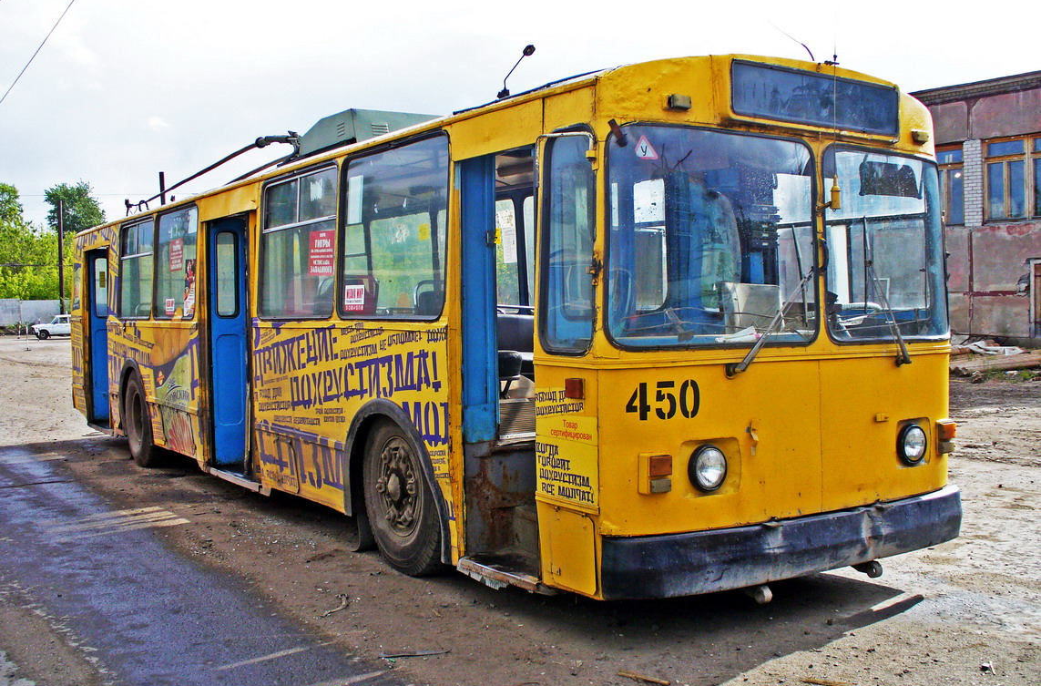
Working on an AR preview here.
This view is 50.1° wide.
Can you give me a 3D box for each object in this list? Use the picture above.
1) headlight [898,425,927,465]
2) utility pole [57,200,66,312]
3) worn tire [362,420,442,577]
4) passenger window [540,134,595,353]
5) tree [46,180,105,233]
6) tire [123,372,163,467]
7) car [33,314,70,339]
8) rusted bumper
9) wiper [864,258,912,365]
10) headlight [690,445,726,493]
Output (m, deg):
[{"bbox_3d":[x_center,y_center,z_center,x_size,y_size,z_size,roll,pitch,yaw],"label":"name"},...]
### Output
[{"bbox_3d":[2.017,0.531,5.770,0.200,0.200,0.080,-1,2,-32],"label":"headlight"},{"bbox_3d":[-34.200,-5.700,83.000,0.280,9.900,0.280,-1,1,-17],"label":"utility pole"},{"bbox_3d":[-0.587,0.839,6.620,0.280,1.040,1.040,-1,2,-32],"label":"worn tire"},{"bbox_3d":[0.201,-0.441,4.917,0.050,0.945,0.420,-1,2,-32],"label":"passenger window"},{"bbox_3d":[-41.230,-8.179,103.000,5.600,13.500,5.600,-1,1,-23],"label":"tree"},{"bbox_3d":[-3.916,0.780,11.809,0.280,1.040,1.040,-1,2,-32],"label":"tire"},{"bbox_3d":[-30.060,-1.009,72.500,3.800,1.600,1.680,-1,1,-20],"label":"car"},{"bbox_3d":[1.430,0.951,5.365,2.440,0.270,0.250,-1,2,-32],"label":"rusted bumper"},{"bbox_3d":[1.819,-0.149,5.532,0.080,0.580,0.070,-31,16,-28],"label":"wiper"},{"bbox_3d":[0.829,0.554,5.014,0.200,0.200,0.080,-1,2,-32],"label":"headlight"}]

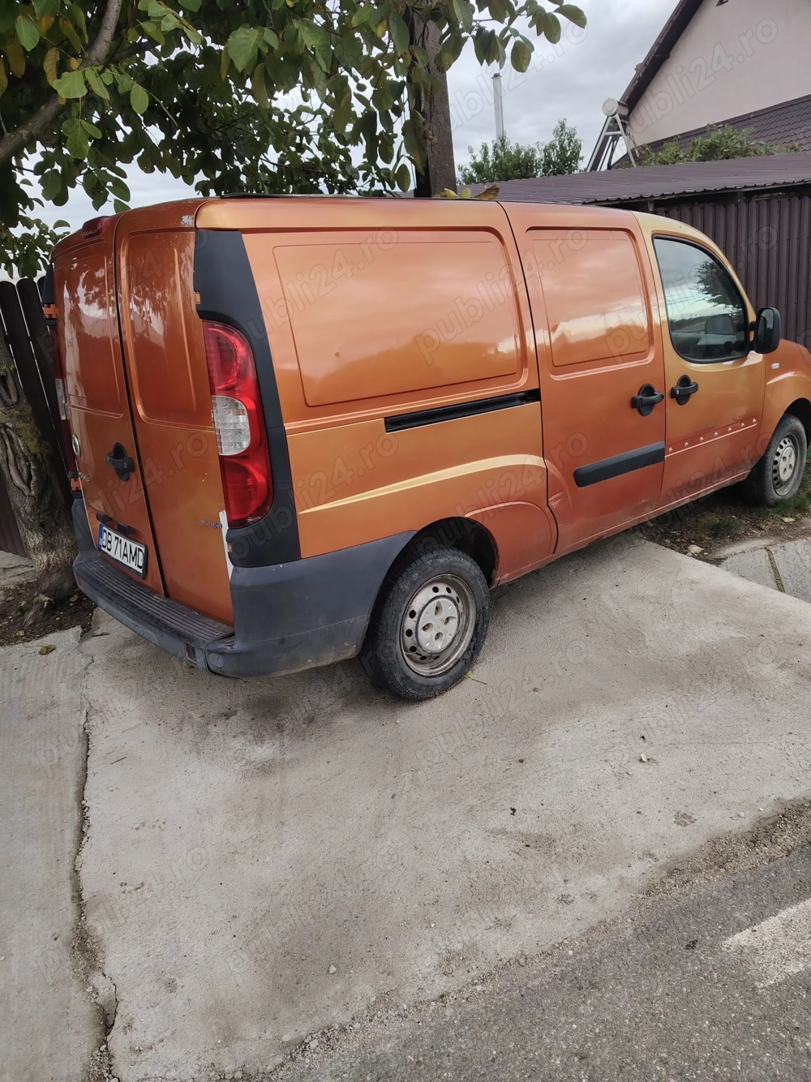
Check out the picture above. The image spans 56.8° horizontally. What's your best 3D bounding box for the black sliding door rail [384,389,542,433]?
[{"bbox_3d":[0.227,-0.484,2.745,0.798,0.059,0.040,-18,22,-37],"label":"black sliding door rail"}]

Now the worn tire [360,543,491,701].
[{"bbox_3d":[0.082,0.310,2.942,0.606,0.606,0.182,-18,22,-37],"label":"worn tire"}]

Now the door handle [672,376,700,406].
[{"bbox_3d":[1.345,-0.720,3.592,0.205,0.140,0.060,-20,23,-36],"label":"door handle"}]

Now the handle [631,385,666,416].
[{"bbox_3d":[1.106,-0.636,3.405,0.212,0.140,0.060,-20,23,-36],"label":"handle"}]

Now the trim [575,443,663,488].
[{"bbox_3d":[0.991,-0.351,3.428,0.707,0.091,0.030,-18,22,-37],"label":"trim"}]

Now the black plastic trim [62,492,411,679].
[{"bbox_3d":[-0.800,0.066,3.123,0.727,0.404,1.707,-18,22,-37],"label":"black plastic trim"}]

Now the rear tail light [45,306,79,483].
[{"bbox_3d":[-1.503,-0.628,3.370,0.162,0.656,0.141,-18,22,-37],"label":"rear tail light"}]

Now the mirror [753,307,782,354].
[{"bbox_3d":[1.860,-1.089,3.875,0.120,0.230,0.170,-15,21,-27],"label":"mirror"}]

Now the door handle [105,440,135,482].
[{"bbox_3d":[-1.062,-0.296,2.800,0.061,0.141,0.232,-18,22,-37],"label":"door handle"}]

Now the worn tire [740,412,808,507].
[{"bbox_3d":[2.336,-0.493,4.741,0.606,0.606,0.182,-18,22,-37],"label":"worn tire"}]

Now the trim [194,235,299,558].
[{"bbox_3d":[-0.481,-0.398,2.232,0.202,0.990,0.162,-18,22,-37],"label":"trim"}]

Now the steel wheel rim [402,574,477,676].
[{"bbox_3d":[0.087,0.312,2.937,0.409,0.409,0.151,-18,22,-37],"label":"steel wheel rim"}]

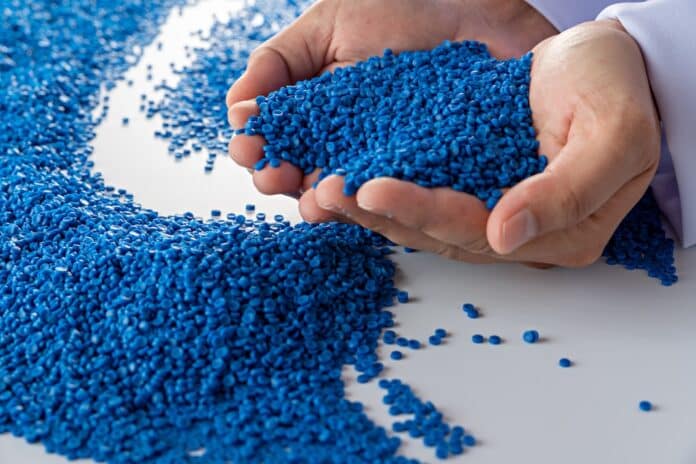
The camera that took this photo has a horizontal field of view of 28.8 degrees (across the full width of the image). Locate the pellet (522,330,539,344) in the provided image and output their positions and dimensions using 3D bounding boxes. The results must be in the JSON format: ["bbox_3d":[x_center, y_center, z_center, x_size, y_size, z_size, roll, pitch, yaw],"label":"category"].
[{"bbox_3d":[0.069,0.040,0.514,0.006,0.005,0.005,0,21,0],"label":"pellet"}]

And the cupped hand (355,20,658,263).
[{"bbox_3d":[0.065,-0.034,0.532,0.150,0.080,0.095,-14,25,-31],"label":"cupped hand"}]

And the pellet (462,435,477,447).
[{"bbox_3d":[0.040,0.068,0.443,0.004,0.003,0.004,0,21,0],"label":"pellet"}]

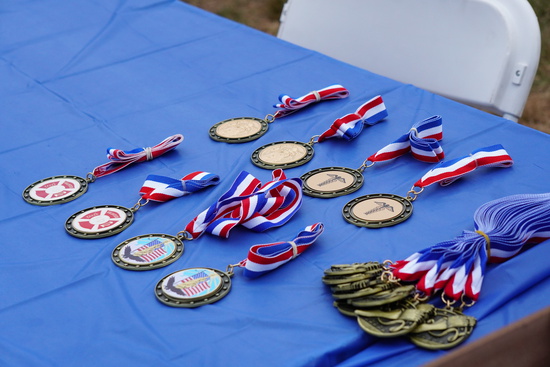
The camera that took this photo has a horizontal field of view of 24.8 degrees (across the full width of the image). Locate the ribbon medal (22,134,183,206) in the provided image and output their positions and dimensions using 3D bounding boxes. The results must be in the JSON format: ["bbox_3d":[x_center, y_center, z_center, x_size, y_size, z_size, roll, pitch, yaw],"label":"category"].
[{"bbox_3d":[-0.171,-0.019,1.233,0.167,0.021,0.062,-23,30,-31],"label":"ribbon medal"}]

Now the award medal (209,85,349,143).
[{"bbox_3d":[0.003,-0.079,1.320,0.161,0.019,0.062,-21,29,-28],"label":"award medal"}]

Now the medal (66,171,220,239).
[{"bbox_3d":[-0.125,0.014,1.157,0.149,0.019,0.063,-20,29,-27],"label":"medal"}]

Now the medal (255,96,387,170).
[{"bbox_3d":[0.049,-0.053,1.253,0.164,0.024,0.062,-21,29,-28],"label":"medal"}]

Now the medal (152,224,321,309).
[{"bbox_3d":[-0.024,0.061,1.032,0.159,0.024,0.062,-17,28,-22],"label":"medal"}]

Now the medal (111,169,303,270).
[{"bbox_3d":[-0.061,0.029,1.108,0.186,0.022,0.083,-20,29,-27],"label":"medal"}]

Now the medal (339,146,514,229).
[{"bbox_3d":[0.138,-0.002,1.129,0.175,0.022,0.062,-19,29,-25],"label":"medal"}]

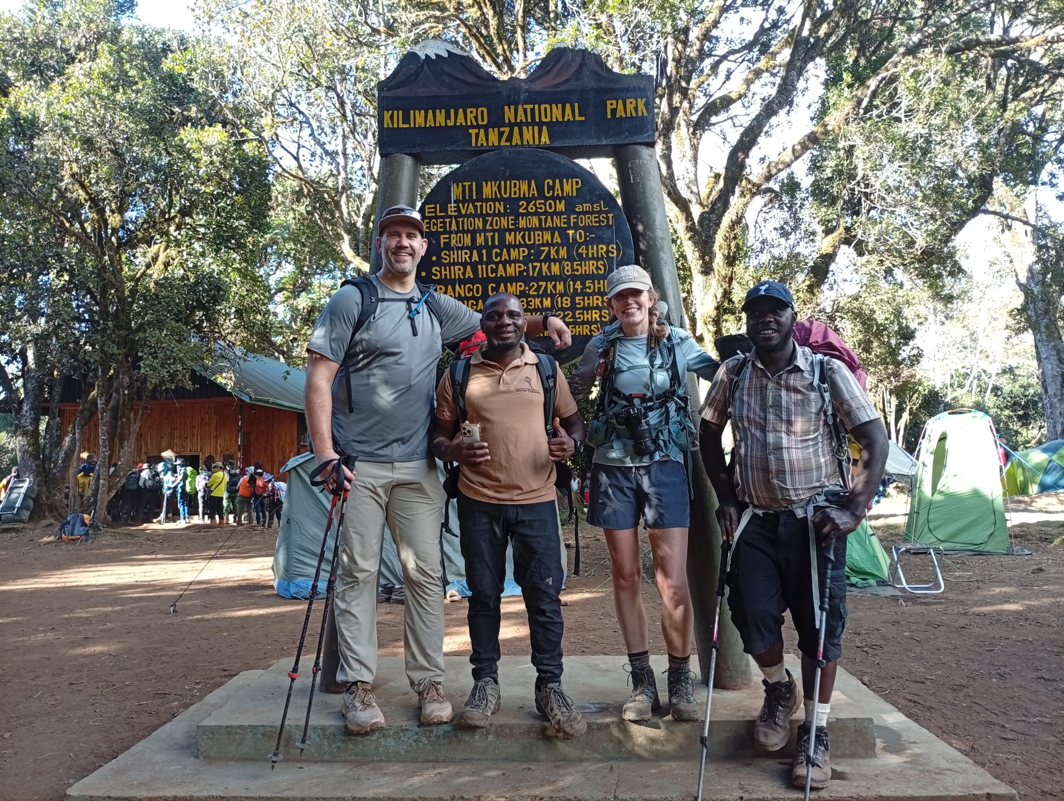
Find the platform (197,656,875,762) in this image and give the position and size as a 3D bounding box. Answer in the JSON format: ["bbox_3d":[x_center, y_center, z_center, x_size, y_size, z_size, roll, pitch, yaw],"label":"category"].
[{"bbox_3d":[0.016,1.260,3.477,2.447,0.131,0.962,-1,-4,1],"label":"platform"}]

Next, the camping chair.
[{"bbox_3d":[3.475,1.507,7.500,0.370,0.400,0.350,-1,-4,6],"label":"camping chair"}]

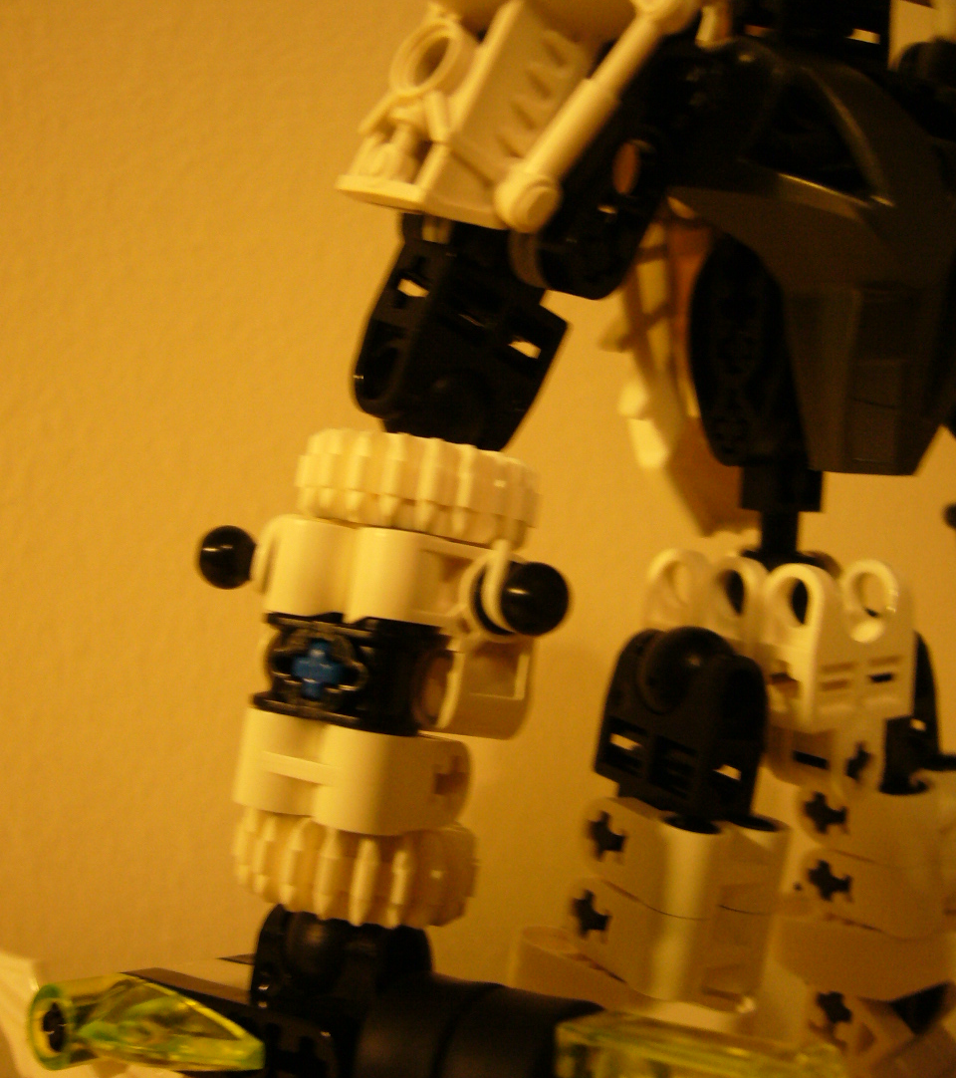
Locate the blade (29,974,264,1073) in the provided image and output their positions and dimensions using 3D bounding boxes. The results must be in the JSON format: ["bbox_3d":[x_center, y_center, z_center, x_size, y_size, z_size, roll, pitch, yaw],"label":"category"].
[{"bbox_3d":[-0.031,0.046,0.123,0.021,0.009,0.008,13,-8,-39],"label":"blade"}]

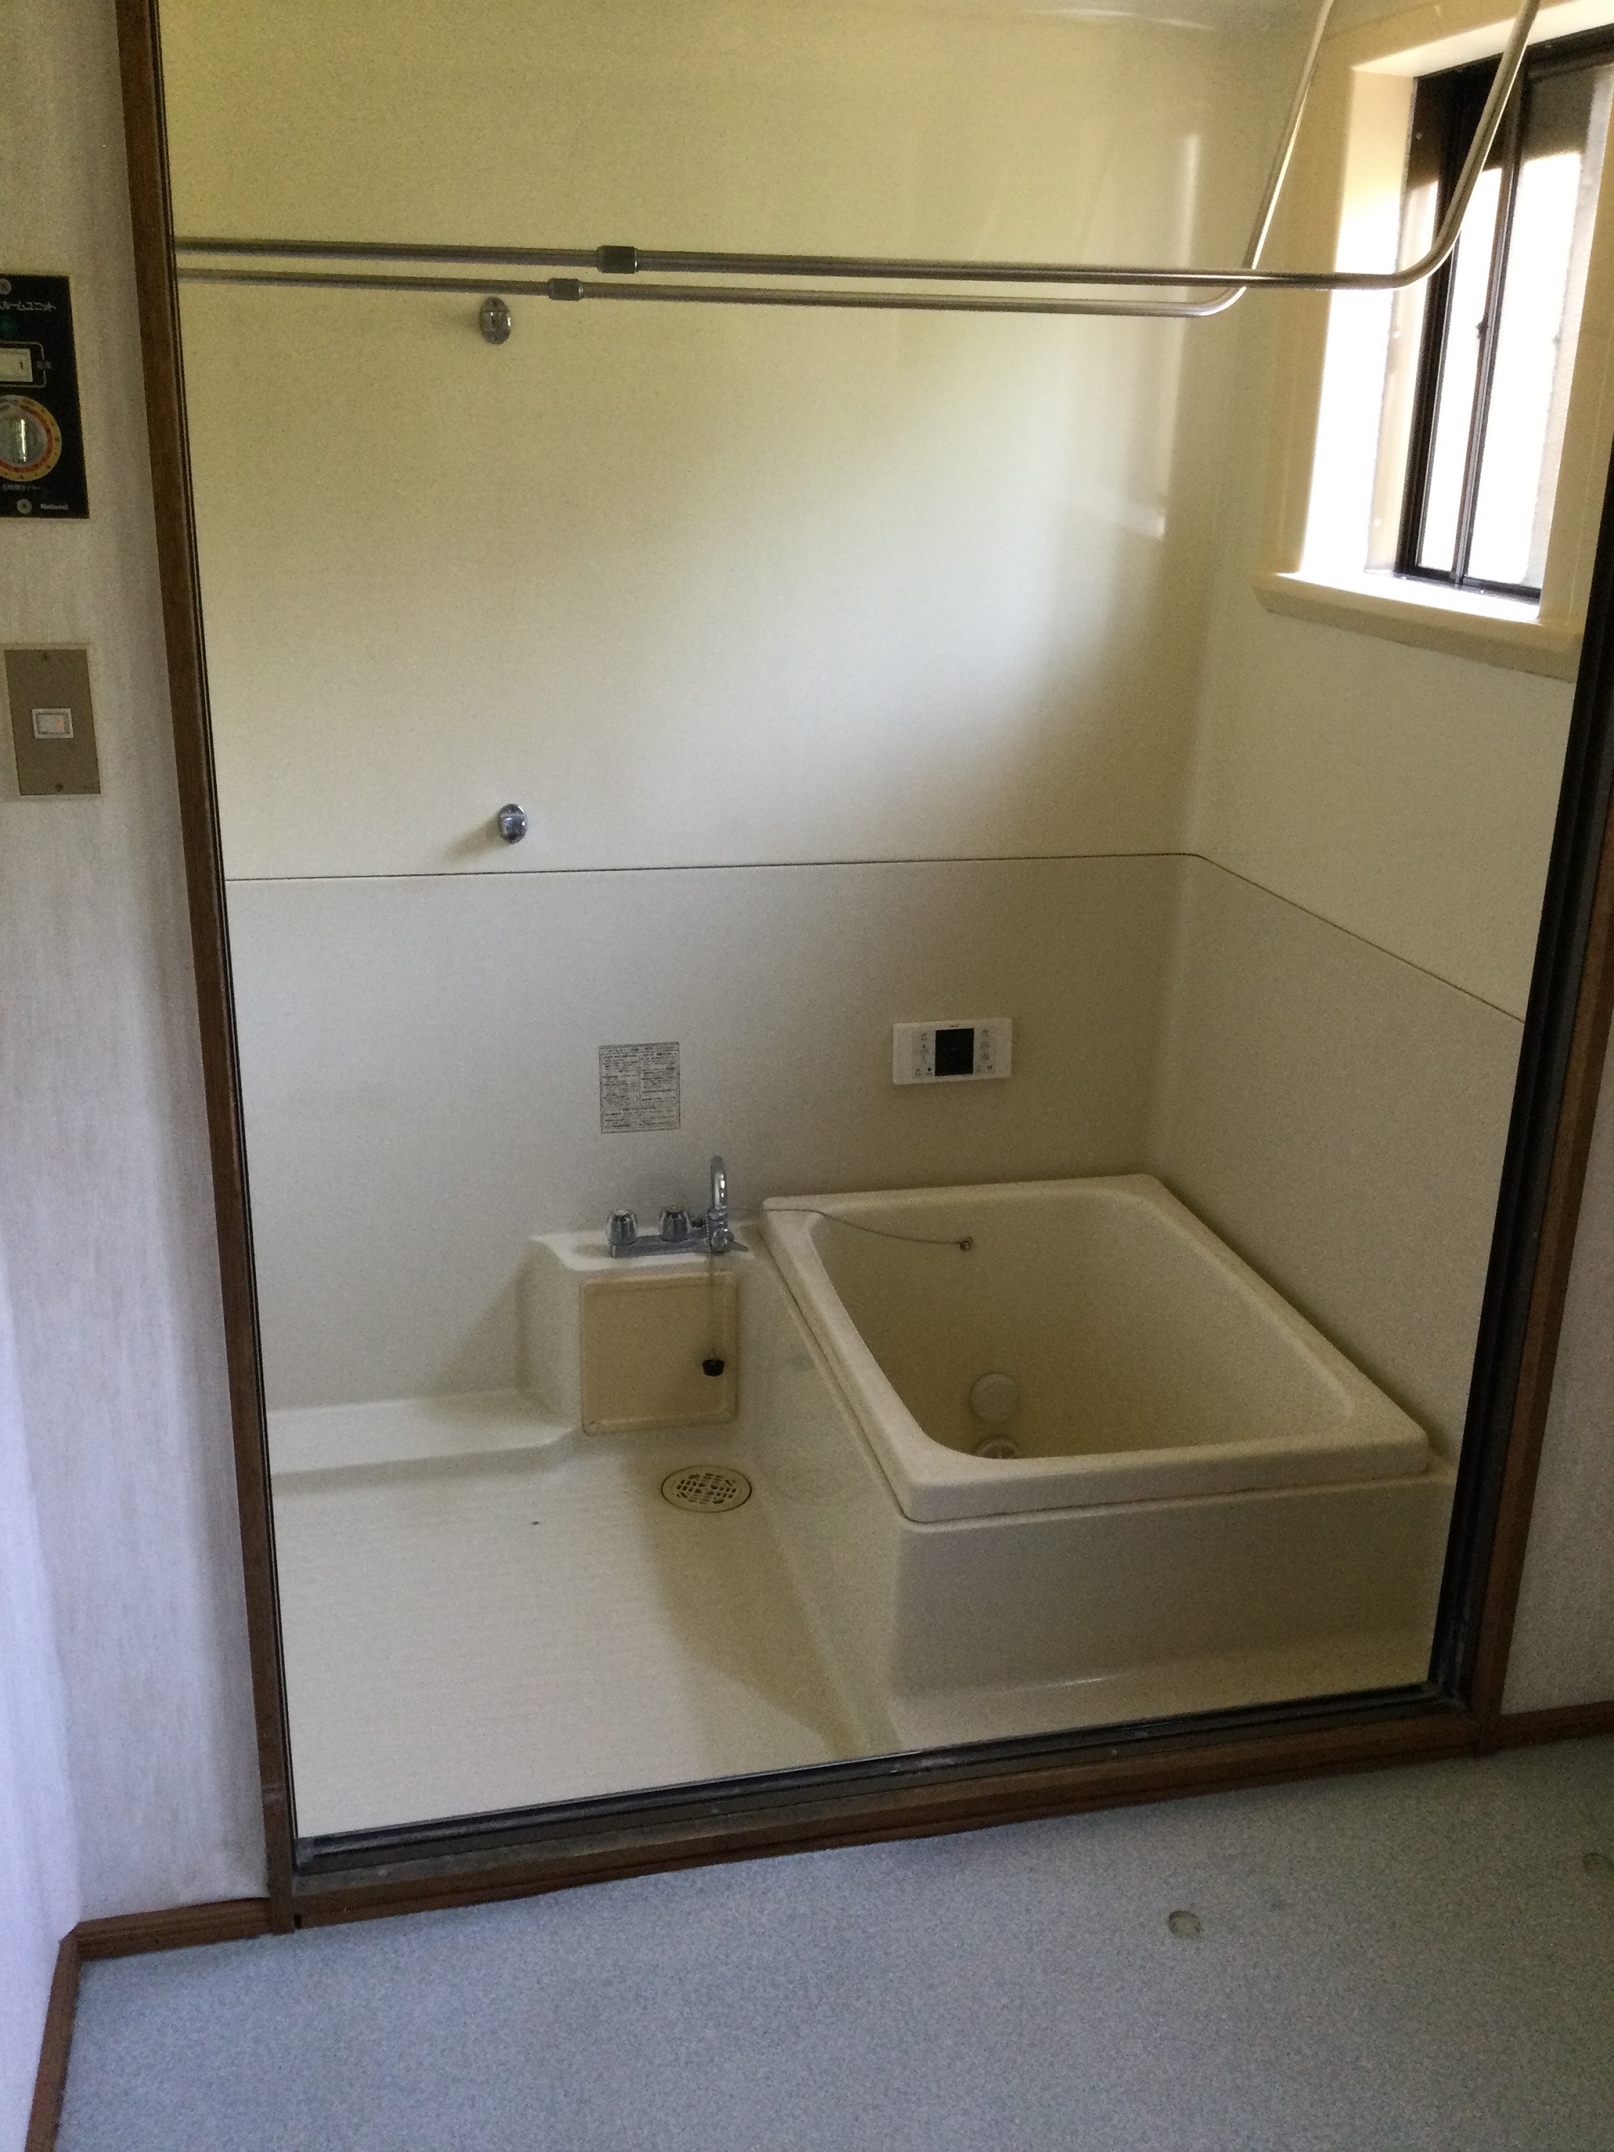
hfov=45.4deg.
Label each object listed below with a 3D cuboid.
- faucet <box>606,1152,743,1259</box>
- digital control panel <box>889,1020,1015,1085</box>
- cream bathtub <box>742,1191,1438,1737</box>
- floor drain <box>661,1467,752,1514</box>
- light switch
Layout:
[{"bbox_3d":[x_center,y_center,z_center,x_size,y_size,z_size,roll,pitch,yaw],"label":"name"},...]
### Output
[{"bbox_3d":[-0.198,0.197,2.938,0.207,0.150,0.130,-3,19,-12],"label":"faucet"},{"bbox_3d":[0.238,-0.040,3.141,0.202,0.103,0.022,-3,19,-12],"label":"digital control panel"},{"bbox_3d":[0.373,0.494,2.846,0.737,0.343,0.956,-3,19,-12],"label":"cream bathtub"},{"bbox_3d":[-0.145,0.621,2.903,0.134,0.012,0.134,1,18,0],"label":"floor drain"},{"bbox_3d":[-0.636,-0.297,1.627,0.068,0.121,0.010,-3,19,-12],"label":"light switch"}]

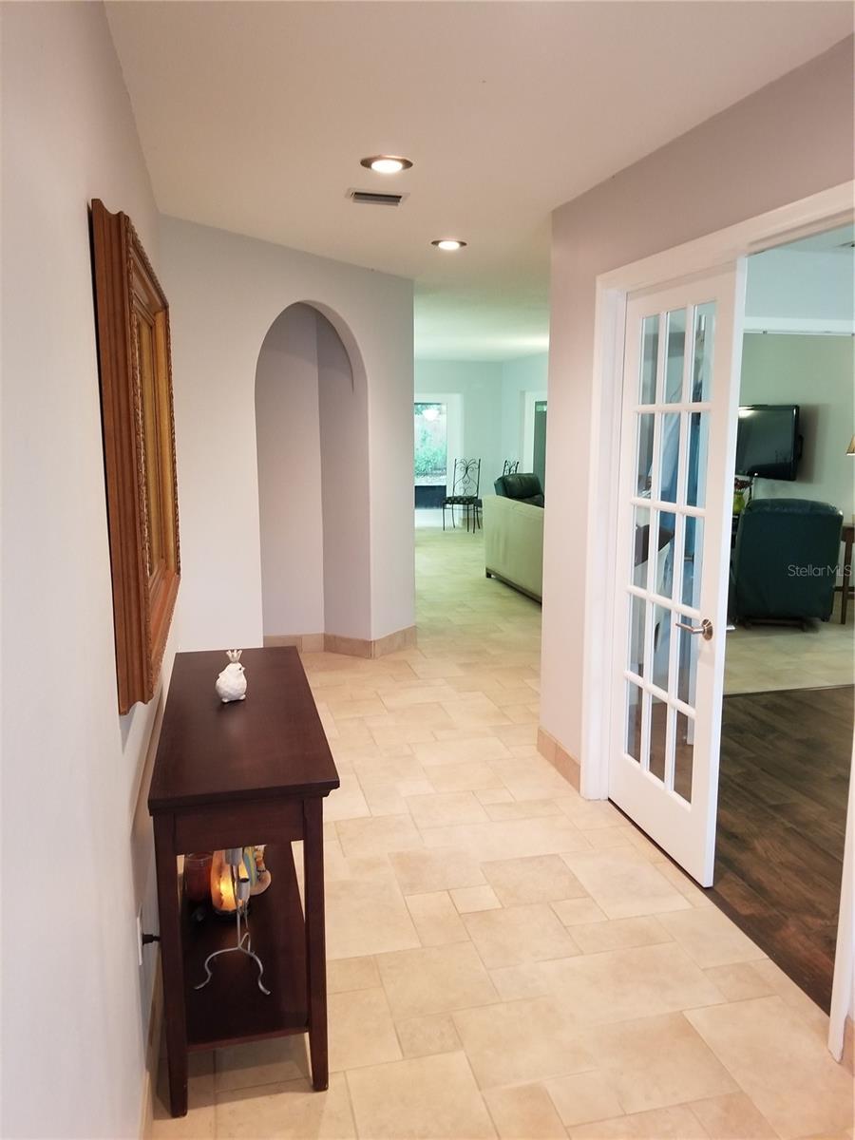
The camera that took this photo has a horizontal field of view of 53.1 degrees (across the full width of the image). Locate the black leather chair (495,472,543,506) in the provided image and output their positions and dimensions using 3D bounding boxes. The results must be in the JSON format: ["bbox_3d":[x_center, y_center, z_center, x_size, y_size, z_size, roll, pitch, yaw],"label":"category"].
[{"bbox_3d":[1.296,-0.585,9.650,0.820,0.950,0.900,-8,13,-38],"label":"black leather chair"}]

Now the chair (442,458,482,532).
[{"bbox_3d":[0.497,-1.067,12.252,0.430,1.000,0.490,4,11,20],"label":"chair"}]

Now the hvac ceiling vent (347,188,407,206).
[{"bbox_3d":[-0.208,-1.471,3.399,0.250,0.030,0.165,-3,10,-13],"label":"hvac ceiling vent"}]

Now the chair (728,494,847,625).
[{"bbox_3d":[2.709,-0.100,6.793,0.820,0.980,0.920,1,10,8],"label":"chair"}]

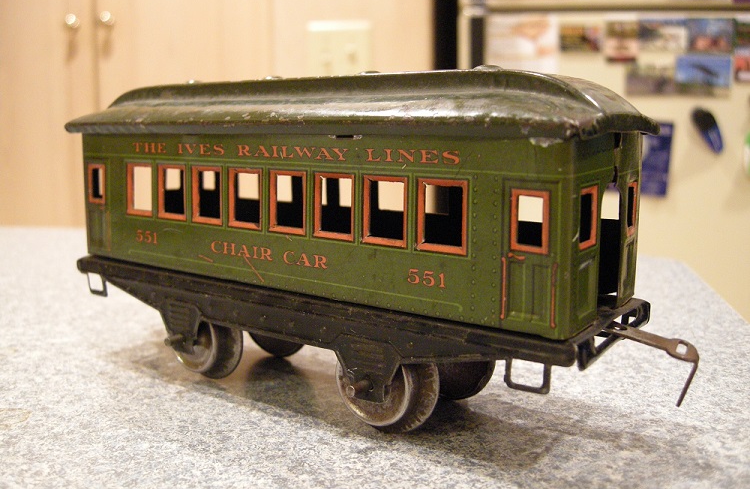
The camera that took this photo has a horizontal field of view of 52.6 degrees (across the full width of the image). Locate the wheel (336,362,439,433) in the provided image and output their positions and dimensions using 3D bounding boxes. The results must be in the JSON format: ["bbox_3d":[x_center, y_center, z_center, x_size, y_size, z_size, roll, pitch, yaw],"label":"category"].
[{"bbox_3d":[0.001,0.032,0.185,0.030,0.030,0.006,7,11,36],"label":"wheel"}]

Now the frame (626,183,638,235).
[{"bbox_3d":[0.059,-0.008,0.172,0.001,0.012,0.009,6,10,30],"label":"frame"}]

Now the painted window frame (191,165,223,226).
[{"bbox_3d":[-0.046,-0.013,0.207,0.012,0.016,0.001,7,11,36],"label":"painted window frame"}]

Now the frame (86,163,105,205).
[{"bbox_3d":[-0.087,-0.019,0.237,0.008,0.012,0.001,7,11,36],"label":"frame"}]

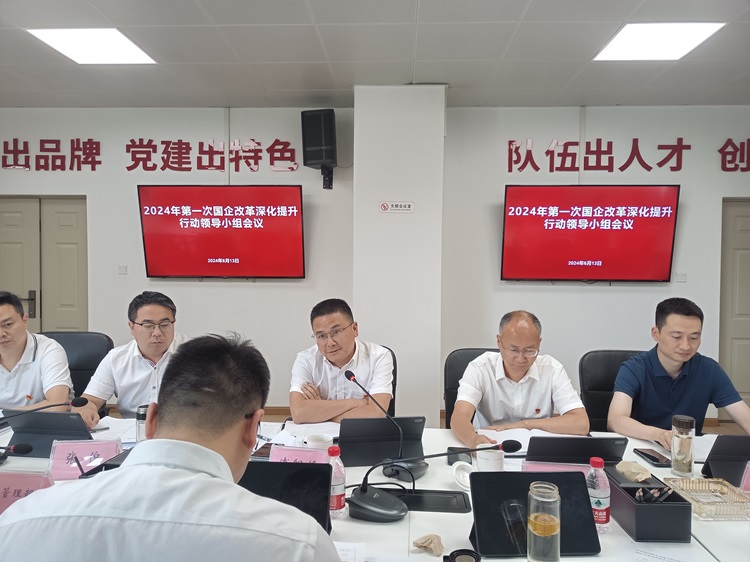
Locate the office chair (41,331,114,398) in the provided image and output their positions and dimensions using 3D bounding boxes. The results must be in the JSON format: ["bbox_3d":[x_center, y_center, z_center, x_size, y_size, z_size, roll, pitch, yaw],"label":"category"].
[{"bbox_3d":[-1.695,0.789,2.818,0.620,1.017,0.640,0,1,3],"label":"office chair"}]

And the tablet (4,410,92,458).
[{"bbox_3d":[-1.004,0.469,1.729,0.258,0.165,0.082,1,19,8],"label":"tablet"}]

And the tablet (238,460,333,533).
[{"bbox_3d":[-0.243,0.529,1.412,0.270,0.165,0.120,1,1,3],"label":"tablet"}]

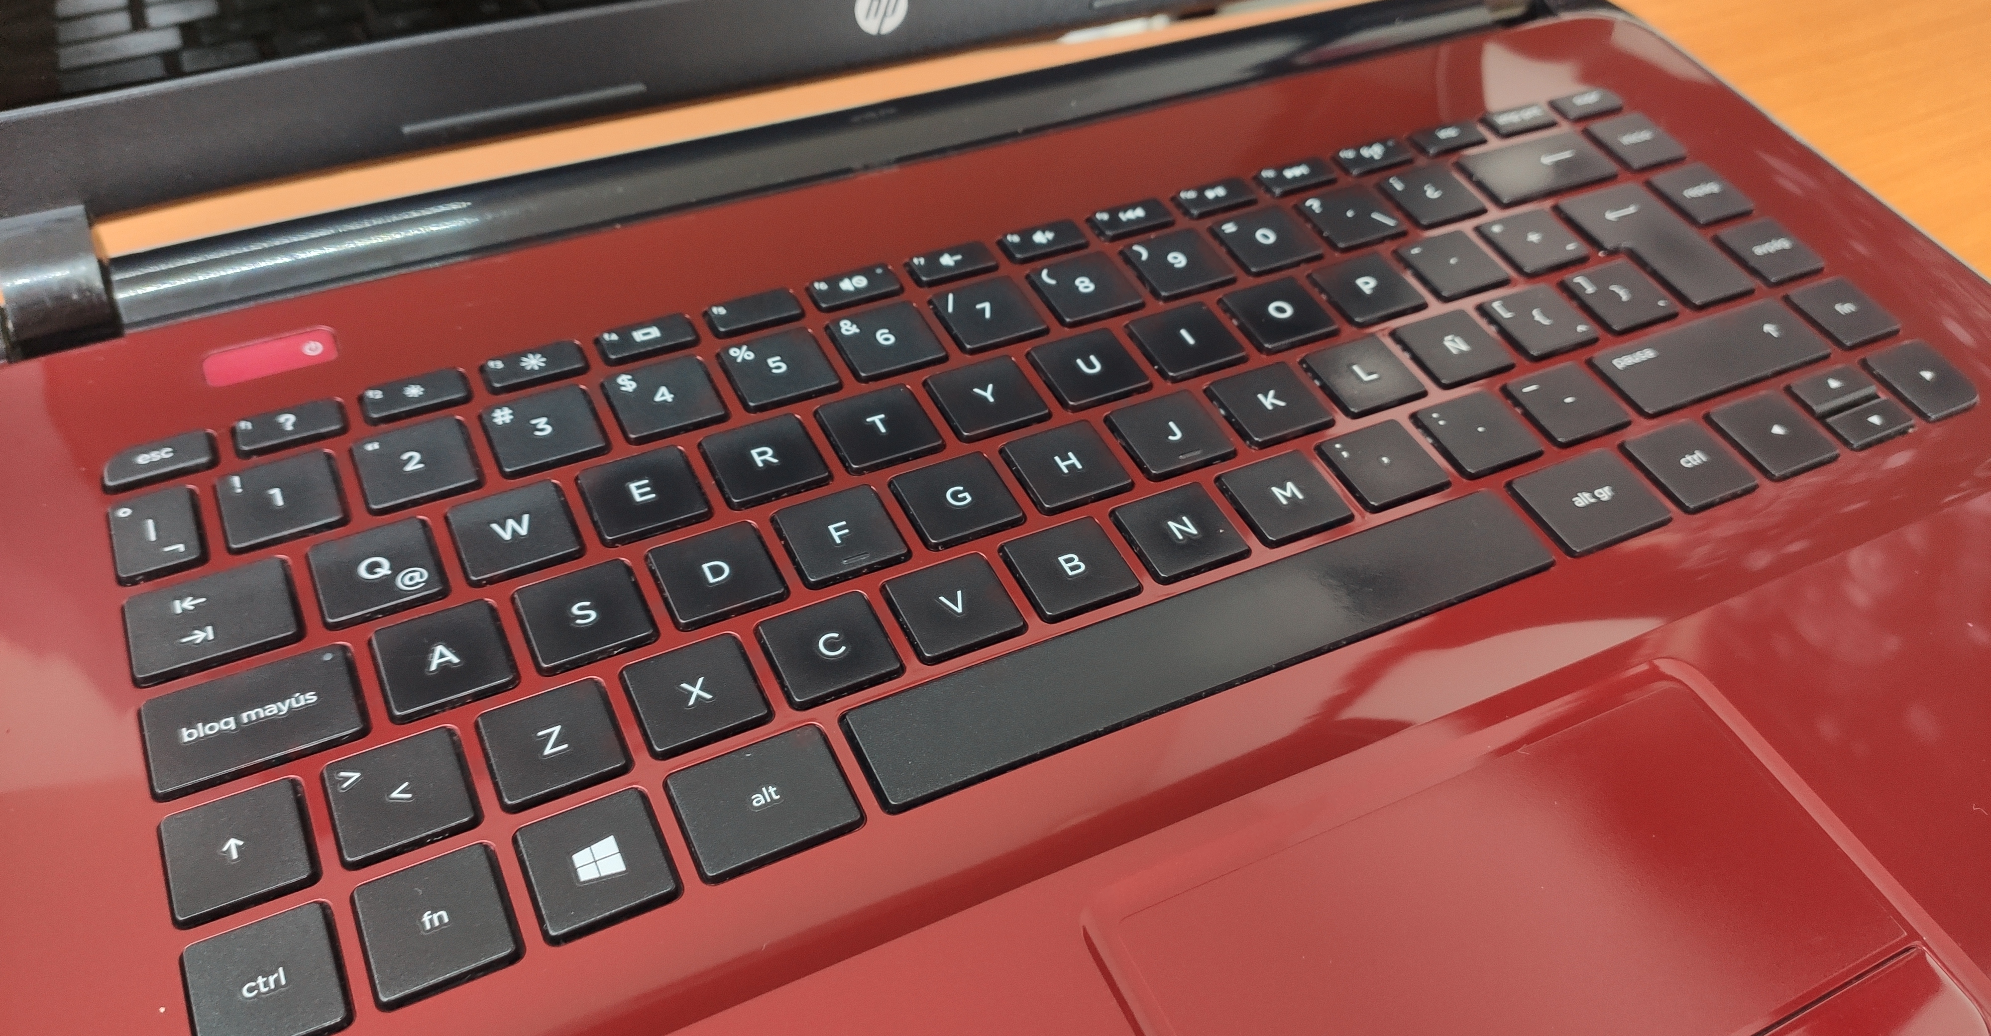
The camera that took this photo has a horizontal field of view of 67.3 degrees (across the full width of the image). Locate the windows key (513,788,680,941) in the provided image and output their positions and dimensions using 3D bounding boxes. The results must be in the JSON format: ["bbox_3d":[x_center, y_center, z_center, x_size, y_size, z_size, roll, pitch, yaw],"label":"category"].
[{"bbox_3d":[-0.047,0.041,0.177,0.016,0.003,0.016,-17,52,-21],"label":"windows key"}]

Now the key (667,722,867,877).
[{"bbox_3d":[-0.028,0.035,0.184,0.020,0.003,0.016,-17,52,-21],"label":"key"}]

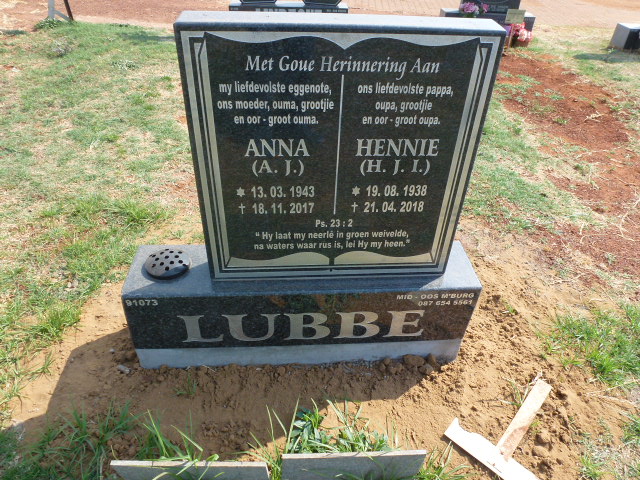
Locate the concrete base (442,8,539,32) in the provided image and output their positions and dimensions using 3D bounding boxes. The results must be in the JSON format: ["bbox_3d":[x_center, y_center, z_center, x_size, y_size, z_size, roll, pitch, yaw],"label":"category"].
[{"bbox_3d":[1.718,-2.231,4.624,0.901,0.239,0.230,3,38,1],"label":"concrete base"}]

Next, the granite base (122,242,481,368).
[{"bbox_3d":[-0.047,0.194,1.335,0.950,0.301,0.204,-1,38,-4],"label":"granite base"}]

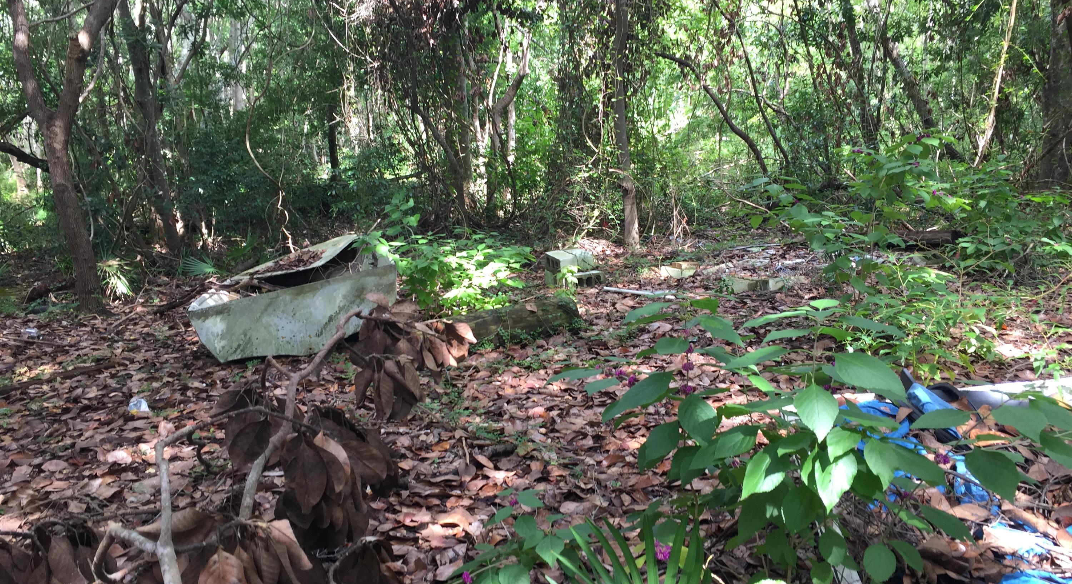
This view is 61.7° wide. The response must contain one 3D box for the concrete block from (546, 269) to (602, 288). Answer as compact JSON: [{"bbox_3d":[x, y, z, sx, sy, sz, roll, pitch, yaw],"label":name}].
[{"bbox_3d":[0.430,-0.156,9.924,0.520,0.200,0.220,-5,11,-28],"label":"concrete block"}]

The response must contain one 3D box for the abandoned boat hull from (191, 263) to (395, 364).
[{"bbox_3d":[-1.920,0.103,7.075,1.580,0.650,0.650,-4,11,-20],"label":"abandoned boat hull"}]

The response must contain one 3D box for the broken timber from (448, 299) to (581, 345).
[{"bbox_3d":[-0.150,0.248,7.405,1.180,0.260,0.280,-6,12,-32],"label":"broken timber"}]

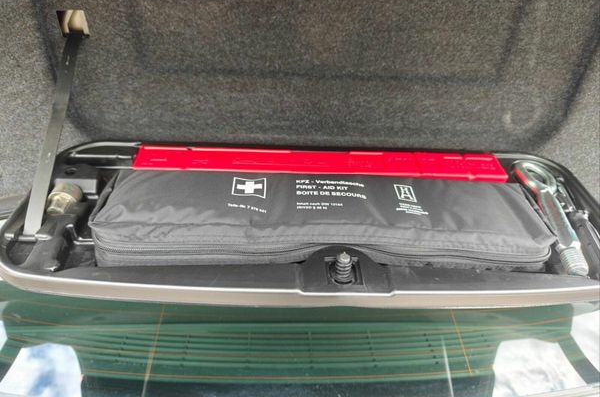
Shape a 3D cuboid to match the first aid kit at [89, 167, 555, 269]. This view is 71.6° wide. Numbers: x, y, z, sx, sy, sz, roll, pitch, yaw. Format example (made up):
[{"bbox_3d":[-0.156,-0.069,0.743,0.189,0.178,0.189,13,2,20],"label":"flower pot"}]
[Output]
[{"bbox_3d":[0.029,0.024,0.452,0.450,0.058,0.100,2,37,-3],"label":"first aid kit"}]

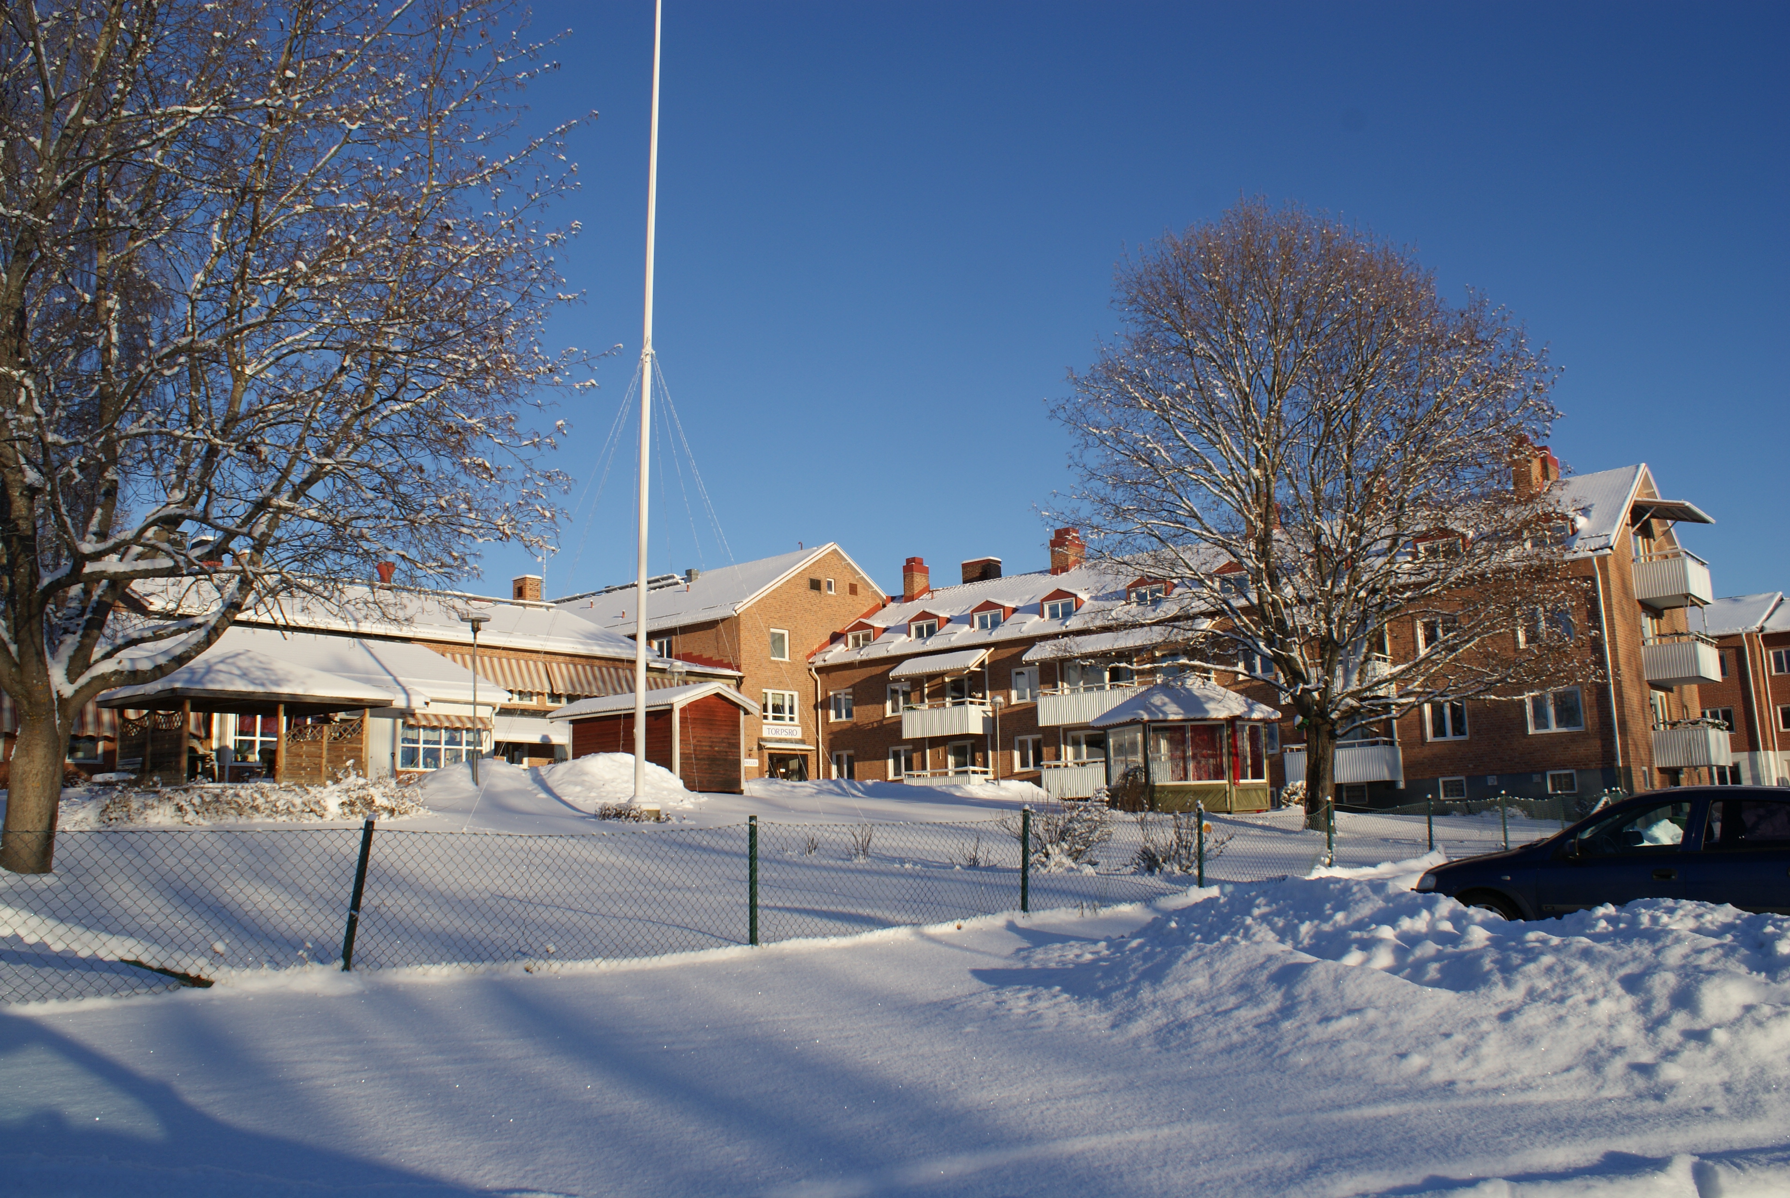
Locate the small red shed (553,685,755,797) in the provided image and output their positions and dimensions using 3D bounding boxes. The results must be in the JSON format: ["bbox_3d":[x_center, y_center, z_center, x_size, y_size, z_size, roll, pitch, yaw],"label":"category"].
[{"bbox_3d":[-6.122,3.680,33.629,4.700,2.800,3.100,-9,-12,34],"label":"small red shed"}]

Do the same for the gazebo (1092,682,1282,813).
[{"bbox_3d":[7.041,3.674,32.746,4.600,3.150,4.200,-4,-10,12],"label":"gazebo"}]

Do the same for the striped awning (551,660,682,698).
[{"bbox_3d":[-10.999,3.438,54.302,0.650,1.350,6.800,-10,-13,40],"label":"striped awning"}]

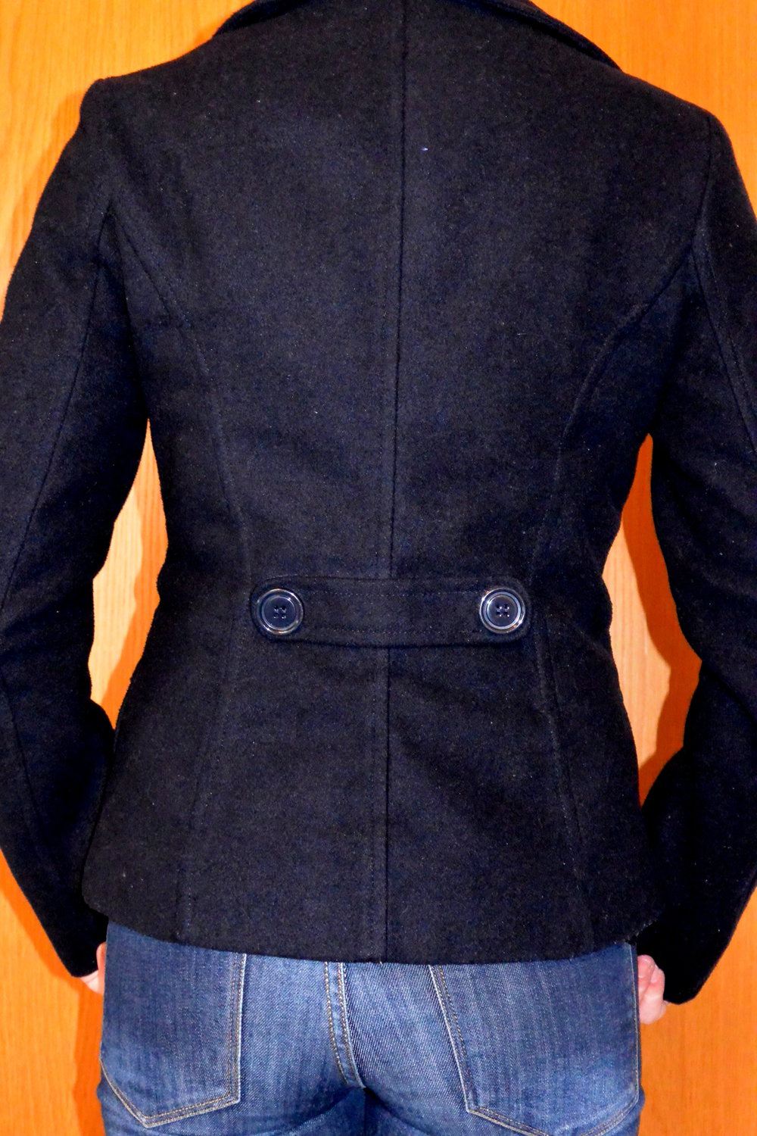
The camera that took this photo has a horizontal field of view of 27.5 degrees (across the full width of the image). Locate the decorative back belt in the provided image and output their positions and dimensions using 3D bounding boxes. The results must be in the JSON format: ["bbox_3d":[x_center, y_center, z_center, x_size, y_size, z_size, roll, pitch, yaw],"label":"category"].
[{"bbox_3d":[0.008,0.028,1.000,0.182,0.044,0.024,0,2,0],"label":"decorative back belt"}]

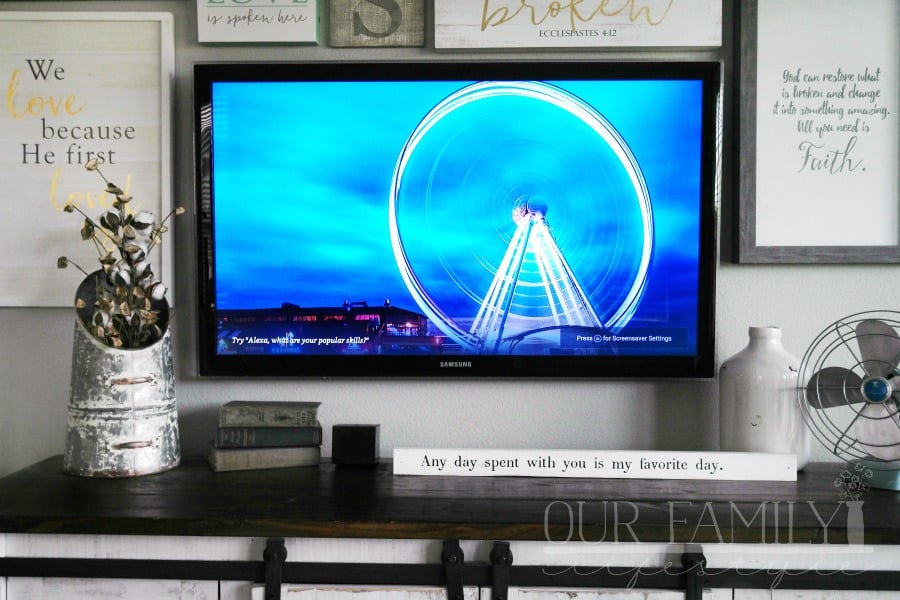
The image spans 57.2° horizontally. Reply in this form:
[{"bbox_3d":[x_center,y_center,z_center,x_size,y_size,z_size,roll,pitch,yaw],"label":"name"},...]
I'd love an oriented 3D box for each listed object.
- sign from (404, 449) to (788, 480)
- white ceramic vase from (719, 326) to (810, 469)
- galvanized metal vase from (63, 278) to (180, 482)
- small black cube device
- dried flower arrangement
[{"bbox_3d":[0.268,0.309,1.554,0.748,0.047,0.020,0,1,4],"label":"sign"},{"bbox_3d":[0.613,0.191,1.613,0.167,0.280,0.167,0,1,2],"label":"white ceramic vase"},{"bbox_3d":[-0.648,0.137,1.634,0.211,0.388,0.211,-1,2,-32],"label":"galvanized metal vase"},{"bbox_3d":[-0.191,0.291,1.687,0.086,0.077,0.084,0,1,1],"label":"small black cube device"},{"bbox_3d":[-0.645,-0.074,1.619,0.240,0.400,0.200,0,2,-10],"label":"dried flower arrangement"}]

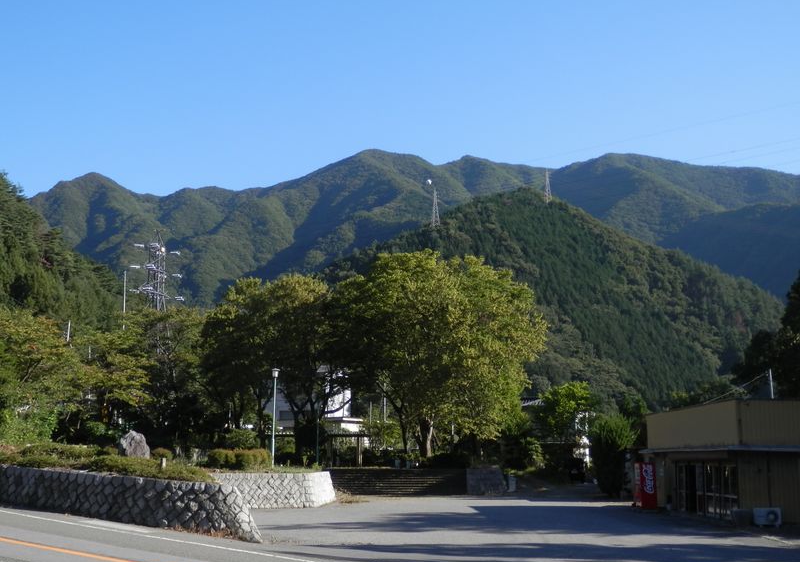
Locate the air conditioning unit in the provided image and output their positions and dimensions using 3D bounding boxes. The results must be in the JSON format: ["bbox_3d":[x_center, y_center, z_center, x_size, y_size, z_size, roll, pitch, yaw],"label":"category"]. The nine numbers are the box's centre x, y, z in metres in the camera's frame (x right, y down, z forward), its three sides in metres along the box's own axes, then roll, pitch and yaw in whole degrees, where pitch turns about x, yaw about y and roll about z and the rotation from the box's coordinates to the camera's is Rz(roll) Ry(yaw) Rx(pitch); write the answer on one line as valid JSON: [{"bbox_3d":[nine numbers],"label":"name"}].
[{"bbox_3d":[11.450,7.378,28.800,0.800,0.570,0.290,0,-11,0],"label":"air conditioning unit"}]

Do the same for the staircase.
[{"bbox_3d":[-0.120,12.076,55.715,8.300,1.470,3.500,0,-11,0],"label":"staircase"}]

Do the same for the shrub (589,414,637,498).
[{"bbox_3d":[10.919,8.992,47.500,2.350,4.100,2.300,0,-11,0],"label":"shrub"}]

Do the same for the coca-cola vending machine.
[{"bbox_3d":[9.893,8.215,37.100,0.700,1.830,1.000,0,-11,0],"label":"coca-cola vending machine"}]

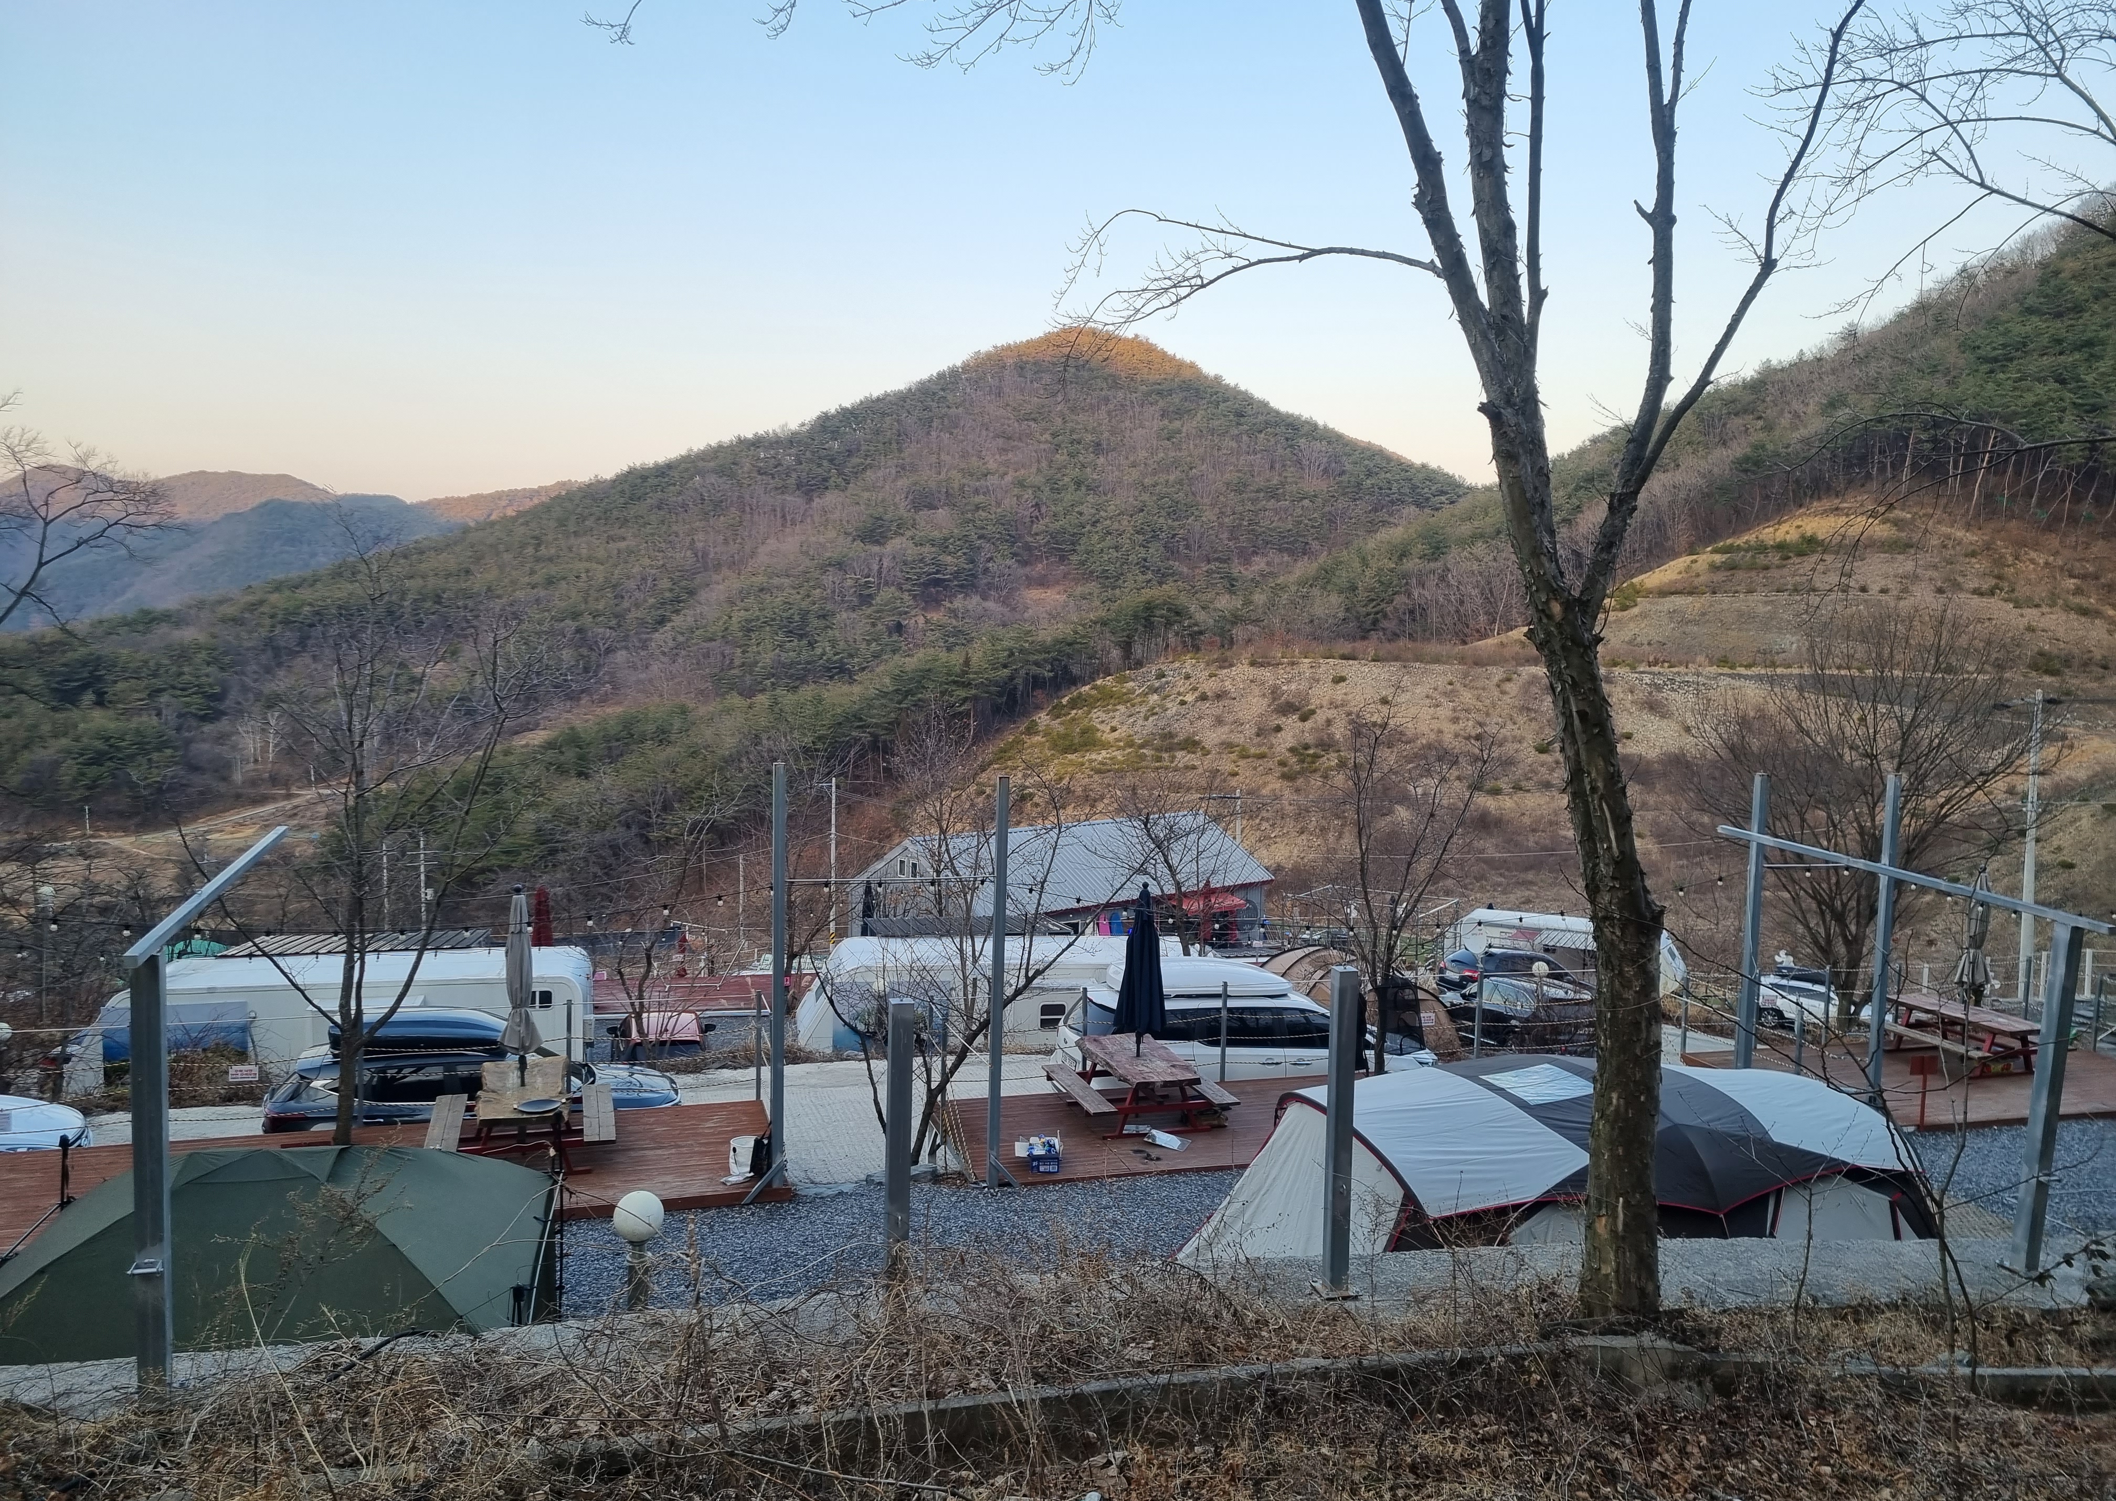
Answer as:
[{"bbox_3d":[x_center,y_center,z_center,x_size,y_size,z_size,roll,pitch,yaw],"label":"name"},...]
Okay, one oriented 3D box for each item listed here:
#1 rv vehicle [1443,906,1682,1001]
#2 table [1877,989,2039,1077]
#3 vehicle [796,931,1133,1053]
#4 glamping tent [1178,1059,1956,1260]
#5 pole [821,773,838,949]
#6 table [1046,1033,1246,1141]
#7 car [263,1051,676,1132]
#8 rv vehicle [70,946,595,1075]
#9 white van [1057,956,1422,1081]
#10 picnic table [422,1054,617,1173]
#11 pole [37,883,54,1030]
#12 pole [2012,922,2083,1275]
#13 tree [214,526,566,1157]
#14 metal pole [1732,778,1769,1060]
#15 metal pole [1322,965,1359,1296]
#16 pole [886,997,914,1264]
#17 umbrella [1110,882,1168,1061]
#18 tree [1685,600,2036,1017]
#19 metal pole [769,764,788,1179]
[{"bbox_3d":[15.057,6.434,47.000,6.900,2.650,2.400,3,6,14],"label":"rv vehicle"},{"bbox_3d":[12.861,4.097,22.716,1.800,0.730,1.840,-1,6,-25],"label":"table"},{"bbox_3d":[-1.270,4.725,28.282,6.700,2.550,2.300,1,5,-8],"label":"vehicle"},{"bbox_3d":[4.286,3.761,14.171,6.200,2.100,3.500,0,5,-16],"label":"glamping tent"},{"bbox_3d":[-13.389,7.115,95.000,0.350,11.100,0.350,0,6,-18],"label":"pole"},{"bbox_3d":[0.940,3.940,18.558,1.740,0.740,1.850,0,5,-18],"label":"table"},{"bbox_3d":[-7.004,4.199,19.348,4.650,1.670,1.870,0,6,-18],"label":"car"},{"bbox_3d":[-11.266,4.584,25.461,7.200,2.550,2.300,0,5,-10],"label":"rv vehicle"},{"bbox_3d":[2.763,4.109,23.185,5.115,2.080,1.985,0,5,-14],"label":"white van"},{"bbox_3d":[-5.529,3.837,16.476,1.800,0.730,1.840,0,6,-17],"label":"picnic table"},{"bbox_3d":[-28.669,5.874,45.000,0.300,4.290,0.300,0,6,-18],"label":"pole"},{"bbox_3d":[5.593,1.975,8.979,0.110,1.990,0.110,3,5,-18],"label":"pole"},{"bbox_3d":[-6.546,1.038,15.446,3.350,6.145,3.200,1,5,0],"label":"tree"},{"bbox_3d":[9.287,2.354,21.300,0.140,4.150,0.140,0,6,-18],"label":"metal pole"},{"bbox_3d":[1.530,2.032,8.540,0.110,1.774,0.110,0,5,-18],"label":"metal pole"},{"bbox_3d":[-1.052,2.657,10.500,0.140,2.070,0.140,0,6,-18],"label":"pole"},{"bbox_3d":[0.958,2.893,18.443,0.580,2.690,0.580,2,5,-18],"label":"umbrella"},{"bbox_3d":[20.619,1.642,41.000,9.000,11.180,8.600,5,6,27],"label":"tree"},{"bbox_3d":[-2.853,2.299,16.250,0.110,4.390,0.110,0,6,-18],"label":"metal pole"}]

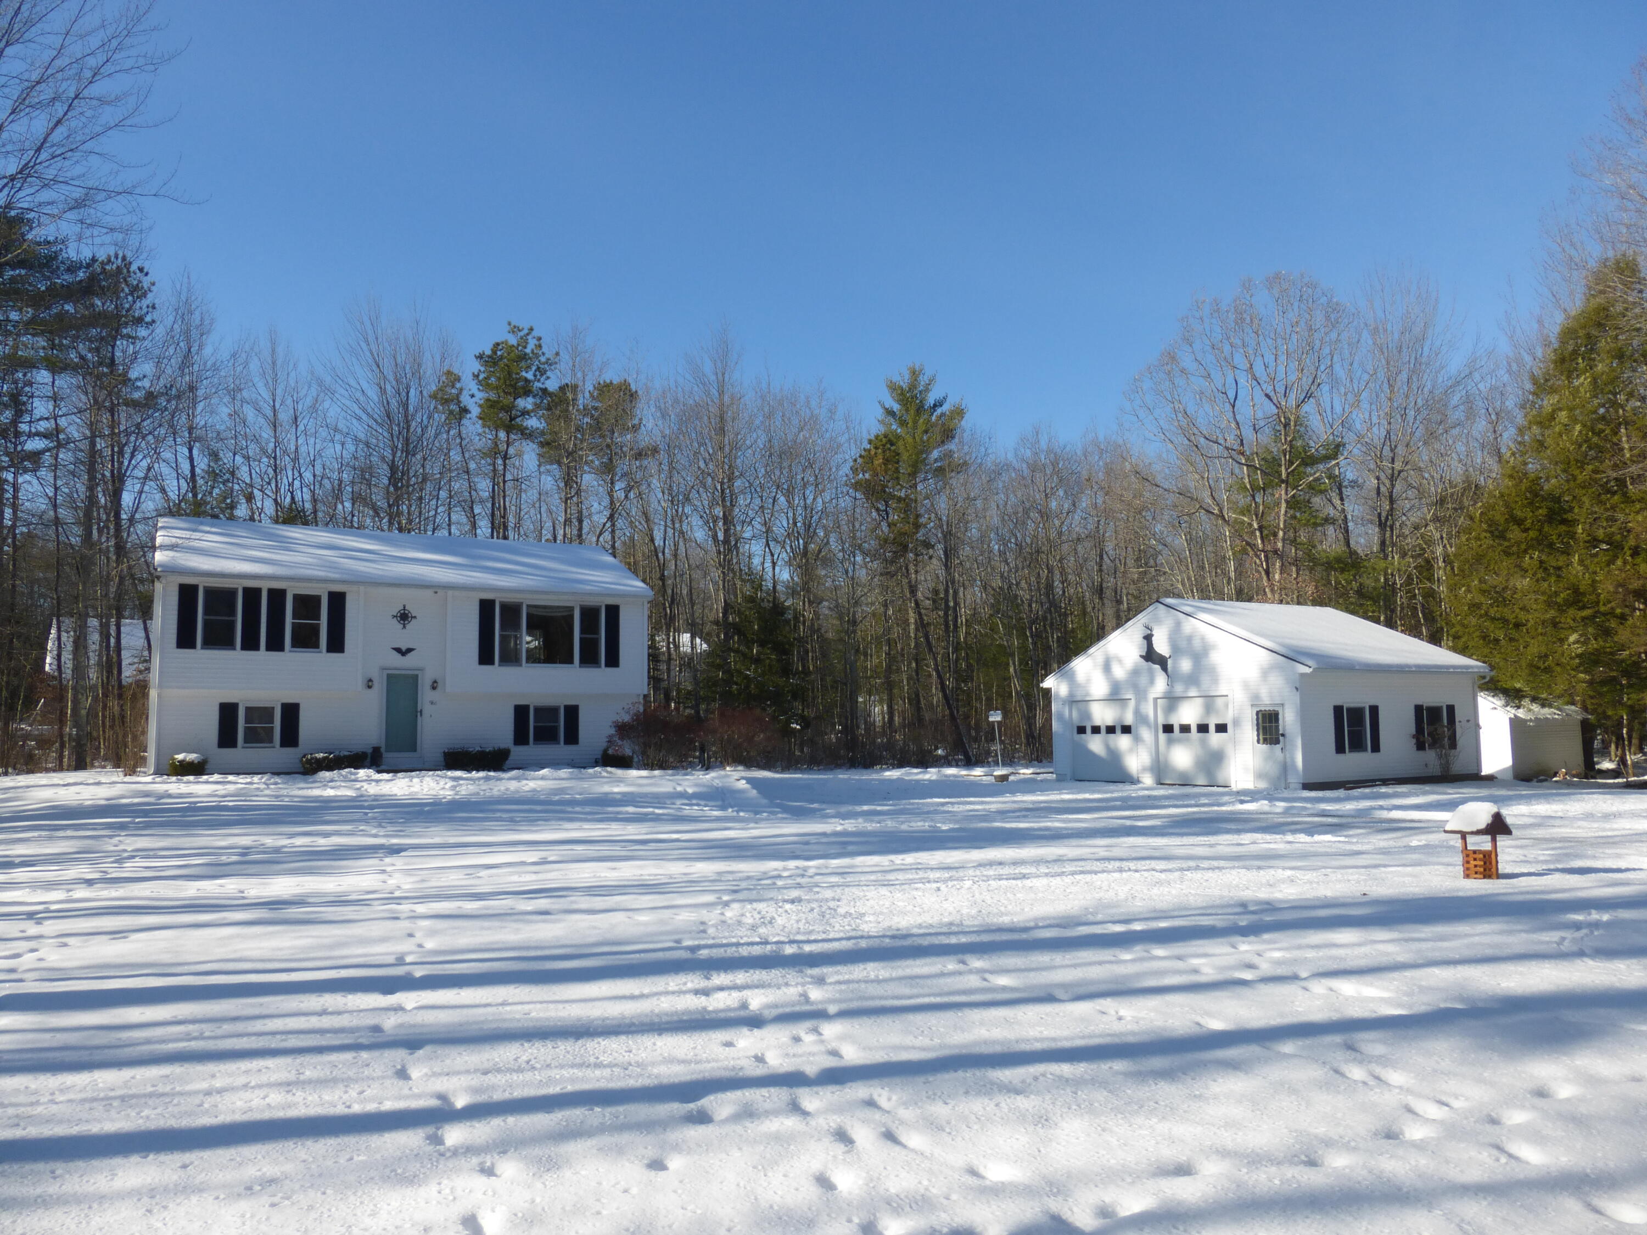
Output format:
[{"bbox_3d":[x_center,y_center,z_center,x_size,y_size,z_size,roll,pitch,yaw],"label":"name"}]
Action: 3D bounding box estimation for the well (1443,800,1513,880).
[{"bbox_3d":[7.115,2.410,12.400,0.506,0.815,0.432,2,-6,-26],"label":"well"}]

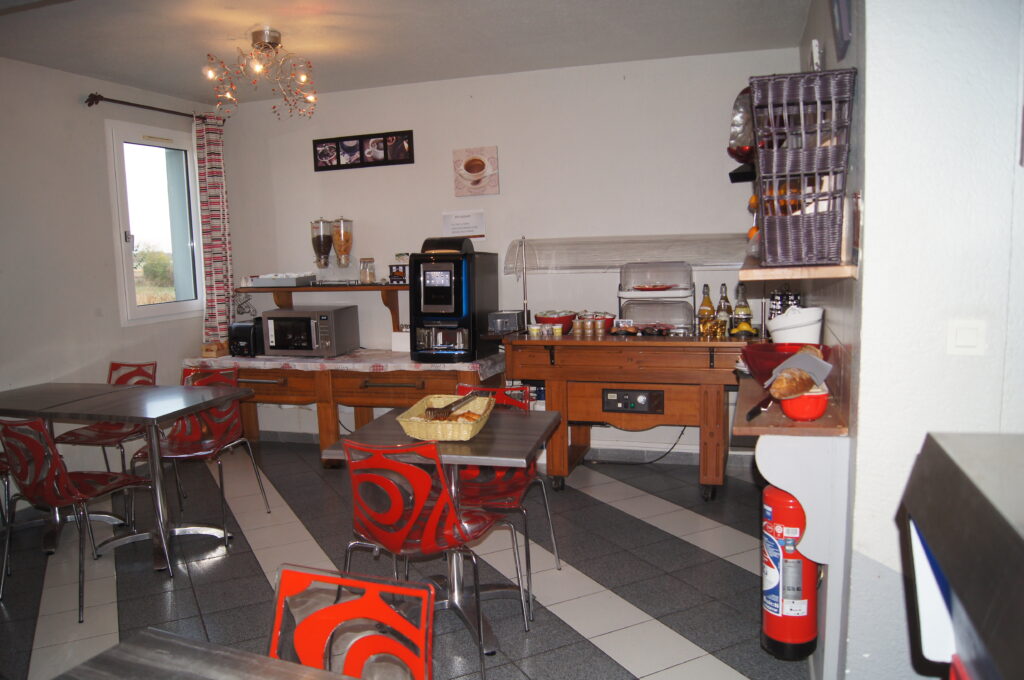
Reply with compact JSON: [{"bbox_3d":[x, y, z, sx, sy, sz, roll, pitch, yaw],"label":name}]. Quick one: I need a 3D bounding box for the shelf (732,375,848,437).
[{"bbox_3d":[0.970,0.145,2.745,0.291,0.027,1.550,1,7,18],"label":"shelf"}]

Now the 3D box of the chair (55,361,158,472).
[{"bbox_3d":[-2.308,0.568,4.456,0.530,0.810,0.570,0,7,17],"label":"chair"}]

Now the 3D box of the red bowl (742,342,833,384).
[{"bbox_3d":[0.852,0.101,2.387,0.285,0.148,0.285,0,7,17],"label":"red bowl"}]

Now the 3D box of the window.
[{"bbox_3d":[-2.321,-0.758,5.066,0.080,1.280,0.830,1,7,18],"label":"window"}]

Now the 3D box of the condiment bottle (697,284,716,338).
[{"bbox_3d":[1.083,-0.166,4.276,0.087,0.290,0.087,0,7,17],"label":"condiment bottle"}]

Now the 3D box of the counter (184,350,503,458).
[{"bbox_3d":[-1.145,0.472,5.303,2.150,0.725,0.560,0,7,17],"label":"counter"}]

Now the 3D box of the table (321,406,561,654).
[{"bbox_3d":[-0.215,0.691,2.877,0.700,0.730,0.700,0,7,12],"label":"table"}]

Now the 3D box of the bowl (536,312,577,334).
[{"bbox_3d":[0.275,-0.100,4.602,0.252,0.125,0.252,-2,7,0],"label":"bowl"}]

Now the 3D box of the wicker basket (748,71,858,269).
[{"bbox_3d":[0.745,-0.429,1.996,0.250,0.475,0.250,1,7,18],"label":"wicker basket"}]

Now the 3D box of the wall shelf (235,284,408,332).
[{"bbox_3d":[-1.251,-0.209,5.400,1.400,0.345,0.280,0,7,17],"label":"wall shelf"}]

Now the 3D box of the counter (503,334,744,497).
[{"bbox_3d":[0.748,0.406,4.483,1.450,0.870,0.660,1,7,18],"label":"counter"}]

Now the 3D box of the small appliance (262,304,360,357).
[{"bbox_3d":[-1.365,-0.067,5.264,0.545,0.295,0.445,2,7,25],"label":"small appliance"}]

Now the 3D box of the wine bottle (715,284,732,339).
[{"bbox_3d":[1.159,-0.163,4.178,0.088,0.292,0.088,1,7,18],"label":"wine bottle"}]

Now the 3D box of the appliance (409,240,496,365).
[{"bbox_3d":[-0.370,-0.263,4.834,0.415,0.750,0.540,1,7,18],"label":"appliance"}]

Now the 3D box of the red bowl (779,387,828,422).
[{"bbox_3d":[0.794,0.178,2.091,0.130,0.072,0.130,1,7,18],"label":"red bowl"}]

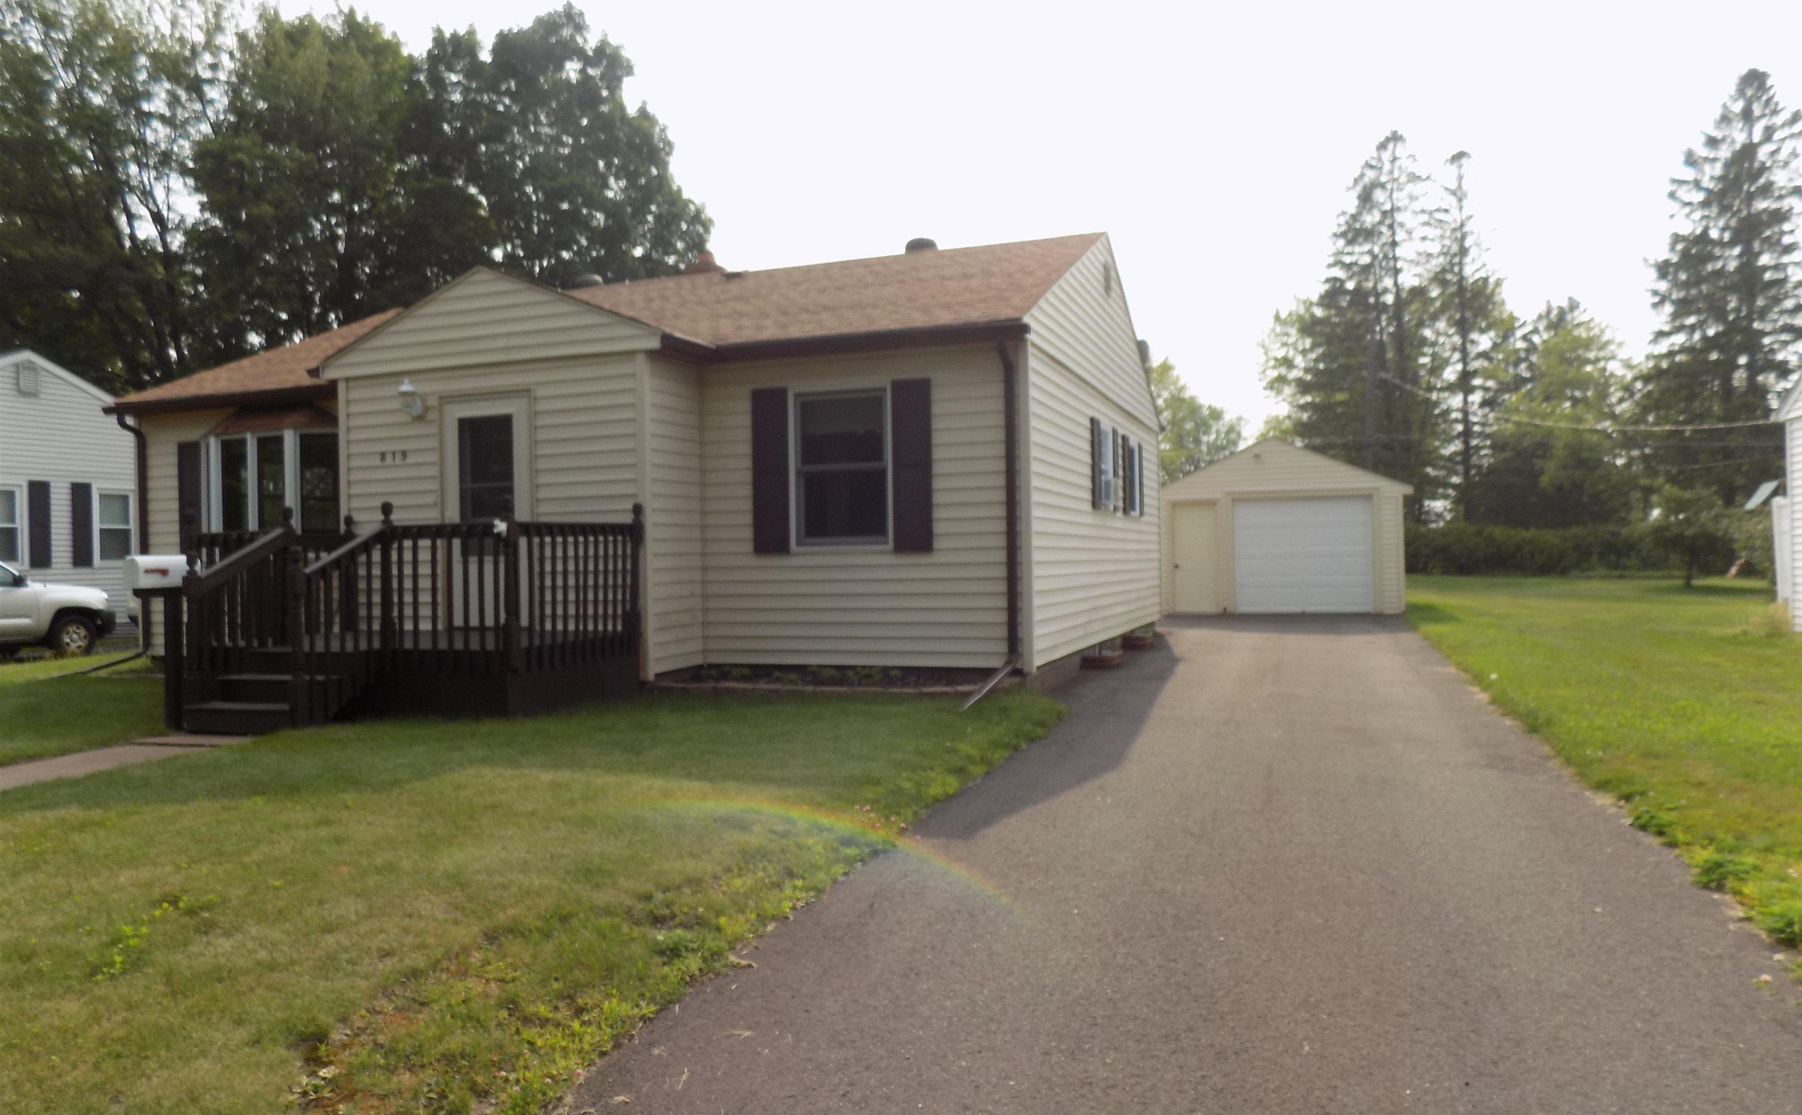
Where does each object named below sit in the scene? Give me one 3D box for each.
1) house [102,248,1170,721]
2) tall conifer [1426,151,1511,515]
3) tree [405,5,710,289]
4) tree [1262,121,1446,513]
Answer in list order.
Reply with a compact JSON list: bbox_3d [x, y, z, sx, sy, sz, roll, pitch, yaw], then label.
[{"bbox_3d":[-2.696,-1.214,14.676,10.400,4.750,10.100,-1,0,19],"label":"house"},{"bbox_3d":[26.627,-9.110,55.983,4.600,19.776,4.600,-1,0,19],"label":"tall conifer"},{"bbox_3d":[-10.458,-7.807,36.984,9.600,18.539,9.600,-1,0,19],"label":"tree"},{"bbox_3d":[21.501,-9.521,55.983,8.400,20.797,8.400,-1,0,19],"label":"tree"}]

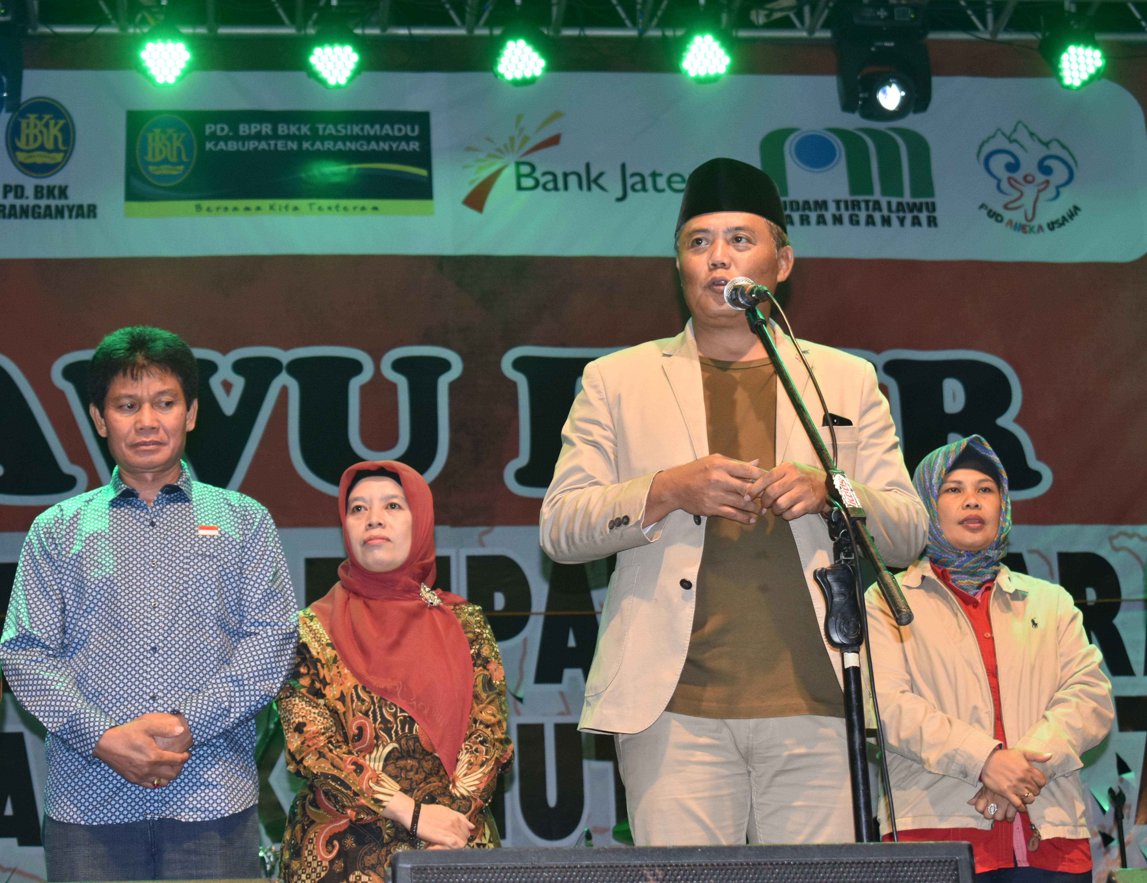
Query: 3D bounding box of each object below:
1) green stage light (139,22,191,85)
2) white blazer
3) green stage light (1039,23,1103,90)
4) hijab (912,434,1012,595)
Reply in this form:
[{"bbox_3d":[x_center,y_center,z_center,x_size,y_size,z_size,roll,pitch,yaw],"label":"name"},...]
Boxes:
[{"bbox_3d":[-1.402,-1.333,10.358,0.185,0.190,0.170,0,16,-8],"label":"green stage light"},{"bbox_3d":[0.235,0.121,4.458,0.580,0.700,0.400,-4,-20,5],"label":"white blazer"},{"bbox_3d":[1.759,-1.362,10.673,0.185,0.190,0.170,2,19,-12],"label":"green stage light"},{"bbox_3d":[0.689,0.140,5.360,0.180,0.320,0.240,-1,-20,-4],"label":"hijab"}]

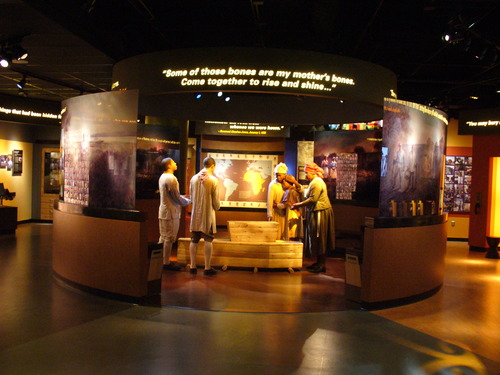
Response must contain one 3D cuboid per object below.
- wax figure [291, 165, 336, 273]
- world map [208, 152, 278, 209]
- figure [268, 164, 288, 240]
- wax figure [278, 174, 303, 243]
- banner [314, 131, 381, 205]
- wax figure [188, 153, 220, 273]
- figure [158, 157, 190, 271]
[{"bbox_3d":[1.028,0.468,8.577,0.670,1.721,0.520,2,2,13],"label":"wax figure"},{"bbox_3d":[-0.187,-0.162,14.296,1.912,1.449,0.050,2,2,0],"label":"world map"},{"bbox_3d":[0.531,0.437,9.137,0.470,1.717,0.400,1,2,-38],"label":"figure"},{"bbox_3d":[0.691,0.549,9.000,0.380,1.513,0.440,0,2,-41],"label":"wax figure"},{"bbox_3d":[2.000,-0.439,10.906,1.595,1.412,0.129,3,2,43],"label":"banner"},{"bbox_3d":[-0.671,0.416,8.097,0.490,1.742,0.420,2,2,9],"label":"wax figure"},{"bbox_3d":[-1.153,0.405,8.297,0.530,1.721,0.500,2,2,-5],"label":"figure"}]

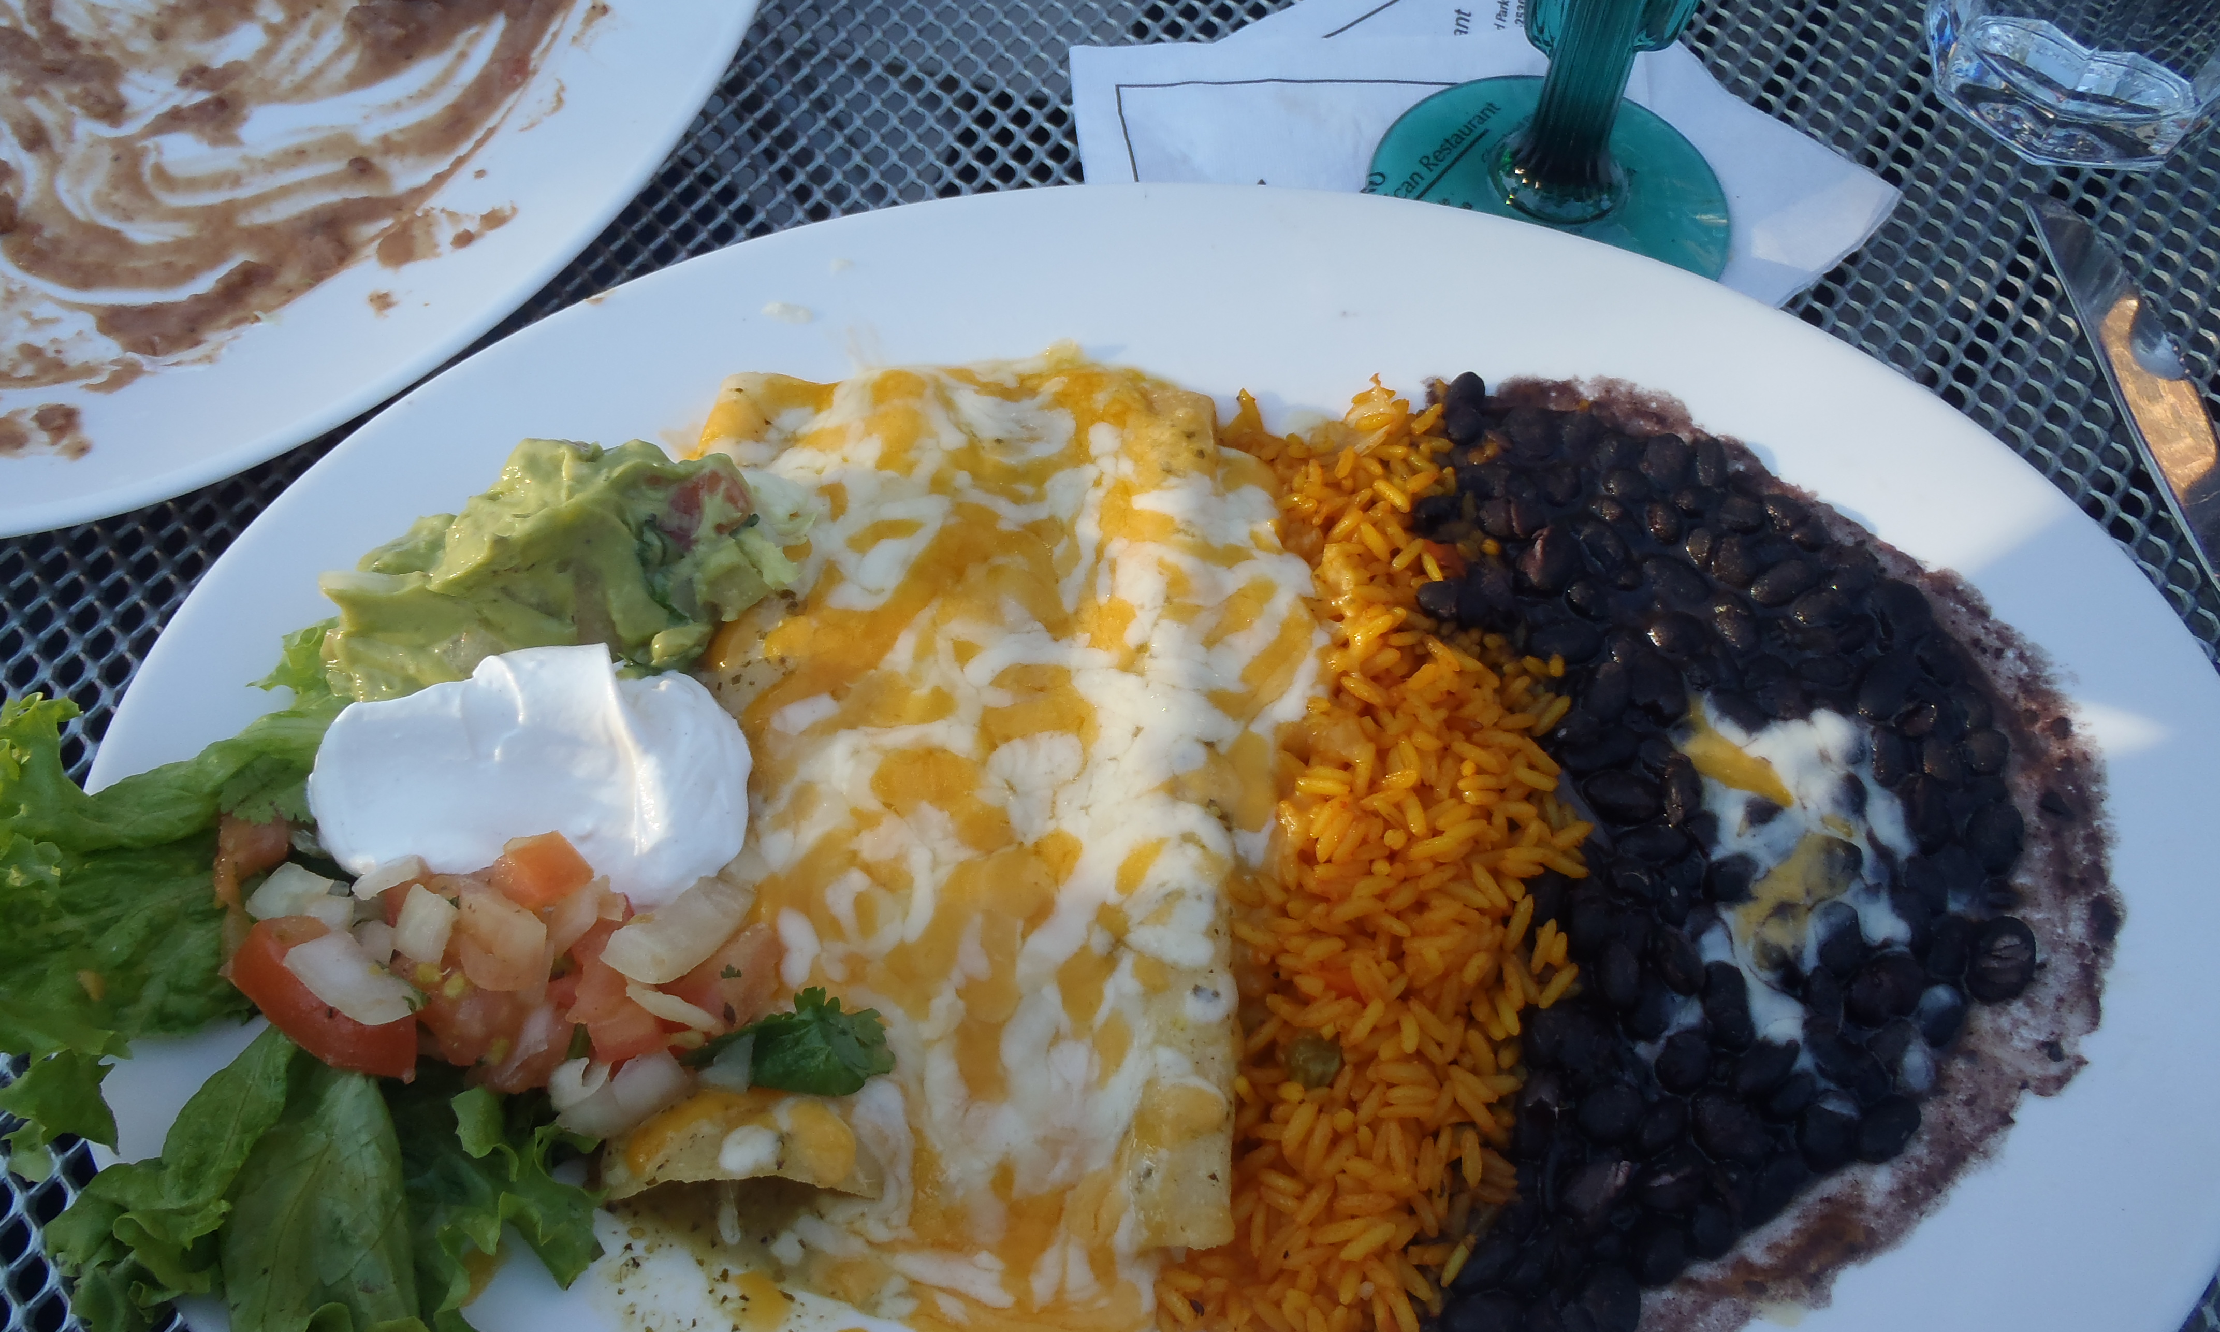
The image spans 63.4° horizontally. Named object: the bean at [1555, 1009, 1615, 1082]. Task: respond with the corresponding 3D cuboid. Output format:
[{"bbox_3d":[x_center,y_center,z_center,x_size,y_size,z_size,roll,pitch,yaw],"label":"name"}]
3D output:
[{"bbox_3d":[0.074,0.059,0.281,0.010,0.008,0.012,-13,61,-9],"label":"bean"}]

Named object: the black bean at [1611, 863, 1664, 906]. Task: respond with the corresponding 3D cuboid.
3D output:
[{"bbox_3d":[0.087,0.036,0.297,0.009,0.007,0.007,19,61,10],"label":"black bean"}]

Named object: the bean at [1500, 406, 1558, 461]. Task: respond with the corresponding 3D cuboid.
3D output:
[{"bbox_3d":[0.077,-0.043,0.330,0.010,0.007,0.010,0,60,-2],"label":"bean"}]

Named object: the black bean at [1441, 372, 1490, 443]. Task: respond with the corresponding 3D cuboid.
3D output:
[{"bbox_3d":[0.065,-0.047,0.330,0.008,0.007,0.015,14,61,6],"label":"black bean"}]

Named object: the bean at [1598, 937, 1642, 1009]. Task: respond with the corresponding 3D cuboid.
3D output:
[{"bbox_3d":[0.081,0.049,0.284,0.006,0.008,0.011,2,60,0],"label":"bean"}]

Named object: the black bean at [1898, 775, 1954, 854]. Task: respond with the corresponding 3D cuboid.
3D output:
[{"bbox_3d":[0.138,0.025,0.304,0.009,0.008,0.014,6,60,2],"label":"black bean"}]

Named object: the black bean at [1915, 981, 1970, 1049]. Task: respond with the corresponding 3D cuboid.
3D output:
[{"bbox_3d":[0.131,0.055,0.283,0.008,0.007,0.011,20,61,10],"label":"black bean"}]

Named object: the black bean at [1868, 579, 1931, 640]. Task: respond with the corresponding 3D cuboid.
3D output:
[{"bbox_3d":[0.141,-0.010,0.321,0.009,0.007,0.013,-27,64,-16],"label":"black bean"}]

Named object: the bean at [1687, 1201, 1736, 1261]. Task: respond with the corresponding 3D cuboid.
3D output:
[{"bbox_3d":[0.089,0.084,0.266,0.007,0.007,0.009,1,60,0],"label":"bean"}]

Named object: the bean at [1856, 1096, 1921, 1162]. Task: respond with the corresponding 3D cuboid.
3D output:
[{"bbox_3d":[0.119,0.071,0.274,0.012,0.007,0.009,-30,65,-17],"label":"bean"}]

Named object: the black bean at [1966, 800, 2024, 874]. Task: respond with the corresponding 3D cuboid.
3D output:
[{"bbox_3d":[0.151,0.029,0.305,0.009,0.008,0.014,18,61,9],"label":"black bean"}]

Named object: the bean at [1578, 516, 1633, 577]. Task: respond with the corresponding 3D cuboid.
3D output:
[{"bbox_3d":[0.089,-0.021,0.324,0.008,0.007,0.013,-25,63,-15],"label":"bean"}]

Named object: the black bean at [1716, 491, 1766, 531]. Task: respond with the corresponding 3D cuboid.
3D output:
[{"bbox_3d":[0.117,-0.028,0.331,0.009,0.007,0.007,16,61,8],"label":"black bean"}]

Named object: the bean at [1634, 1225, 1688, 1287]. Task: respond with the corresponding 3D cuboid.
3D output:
[{"bbox_3d":[0.083,0.089,0.271,0.007,0.007,0.010,36,66,18],"label":"bean"}]

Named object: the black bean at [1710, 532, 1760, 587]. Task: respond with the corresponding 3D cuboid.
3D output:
[{"bbox_3d":[0.111,-0.019,0.318,0.008,0.007,0.011,-4,60,-5],"label":"black bean"}]

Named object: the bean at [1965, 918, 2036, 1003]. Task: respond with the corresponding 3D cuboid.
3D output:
[{"bbox_3d":[0.146,0.048,0.293,0.010,0.009,0.015,23,62,11],"label":"bean"}]

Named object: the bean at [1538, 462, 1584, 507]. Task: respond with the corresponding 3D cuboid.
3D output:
[{"bbox_3d":[0.082,-0.033,0.325,0.008,0.007,0.009,6,60,1],"label":"bean"}]

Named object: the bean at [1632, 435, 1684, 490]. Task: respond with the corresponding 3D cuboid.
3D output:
[{"bbox_3d":[0.103,-0.038,0.337,0.009,0.008,0.012,-1,60,-2],"label":"bean"}]

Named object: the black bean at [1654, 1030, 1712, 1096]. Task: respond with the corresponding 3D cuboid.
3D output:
[{"bbox_3d":[0.088,0.061,0.277,0.008,0.008,0.011,30,63,15],"label":"black bean"}]

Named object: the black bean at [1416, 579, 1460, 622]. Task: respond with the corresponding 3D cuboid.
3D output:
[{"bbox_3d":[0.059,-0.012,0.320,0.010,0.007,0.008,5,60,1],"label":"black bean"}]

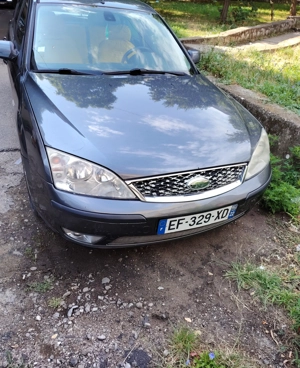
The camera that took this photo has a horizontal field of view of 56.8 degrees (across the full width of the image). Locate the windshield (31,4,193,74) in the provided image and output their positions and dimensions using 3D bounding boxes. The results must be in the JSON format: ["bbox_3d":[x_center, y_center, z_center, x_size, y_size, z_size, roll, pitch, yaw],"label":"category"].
[{"bbox_3d":[-0.342,-1.370,2.515,1.460,0.170,0.930,-9,64,-22],"label":"windshield"}]

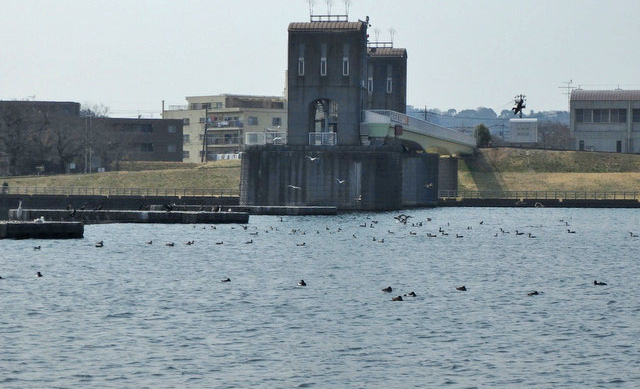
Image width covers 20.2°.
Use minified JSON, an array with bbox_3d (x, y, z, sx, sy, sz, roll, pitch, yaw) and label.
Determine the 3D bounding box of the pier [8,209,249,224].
[{"bbox_3d":[-12.120,1.467,113.000,15.300,0.850,2.000,0,0,-21],"label":"pier"}]

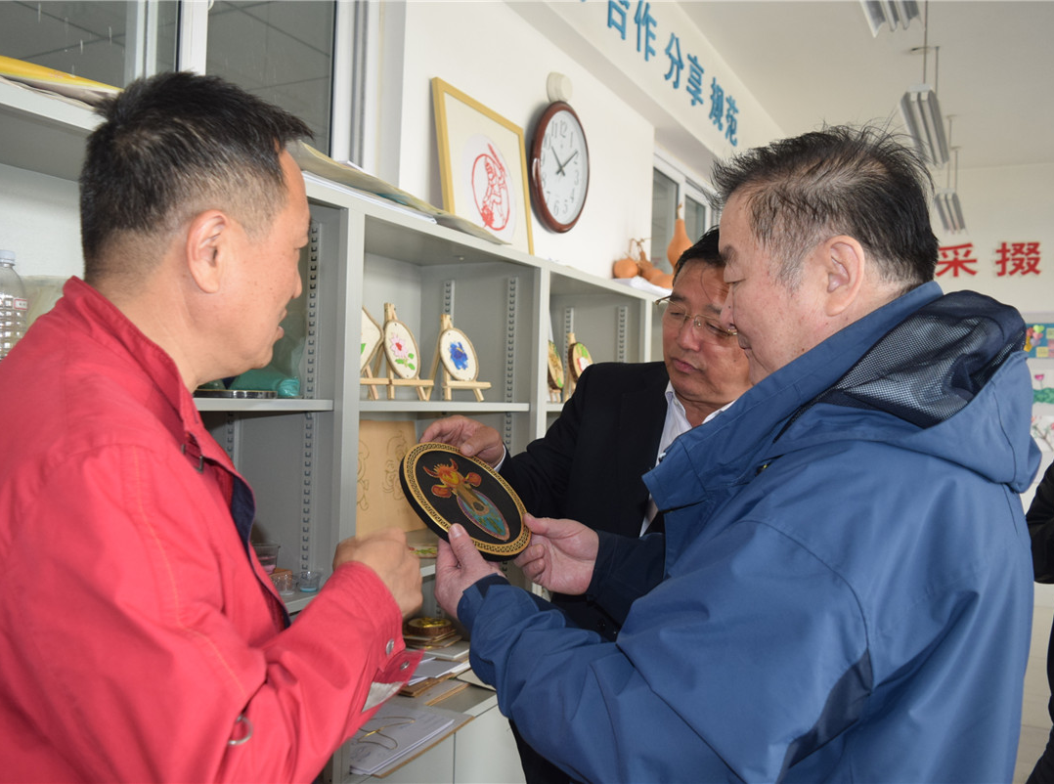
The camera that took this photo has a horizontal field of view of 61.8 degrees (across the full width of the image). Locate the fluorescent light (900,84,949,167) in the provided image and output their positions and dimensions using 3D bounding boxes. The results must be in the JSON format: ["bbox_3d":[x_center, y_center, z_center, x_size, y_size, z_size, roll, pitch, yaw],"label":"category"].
[{"bbox_3d":[2.018,-1.328,4.420,0.160,0.075,1.190,2,0,29],"label":"fluorescent light"}]

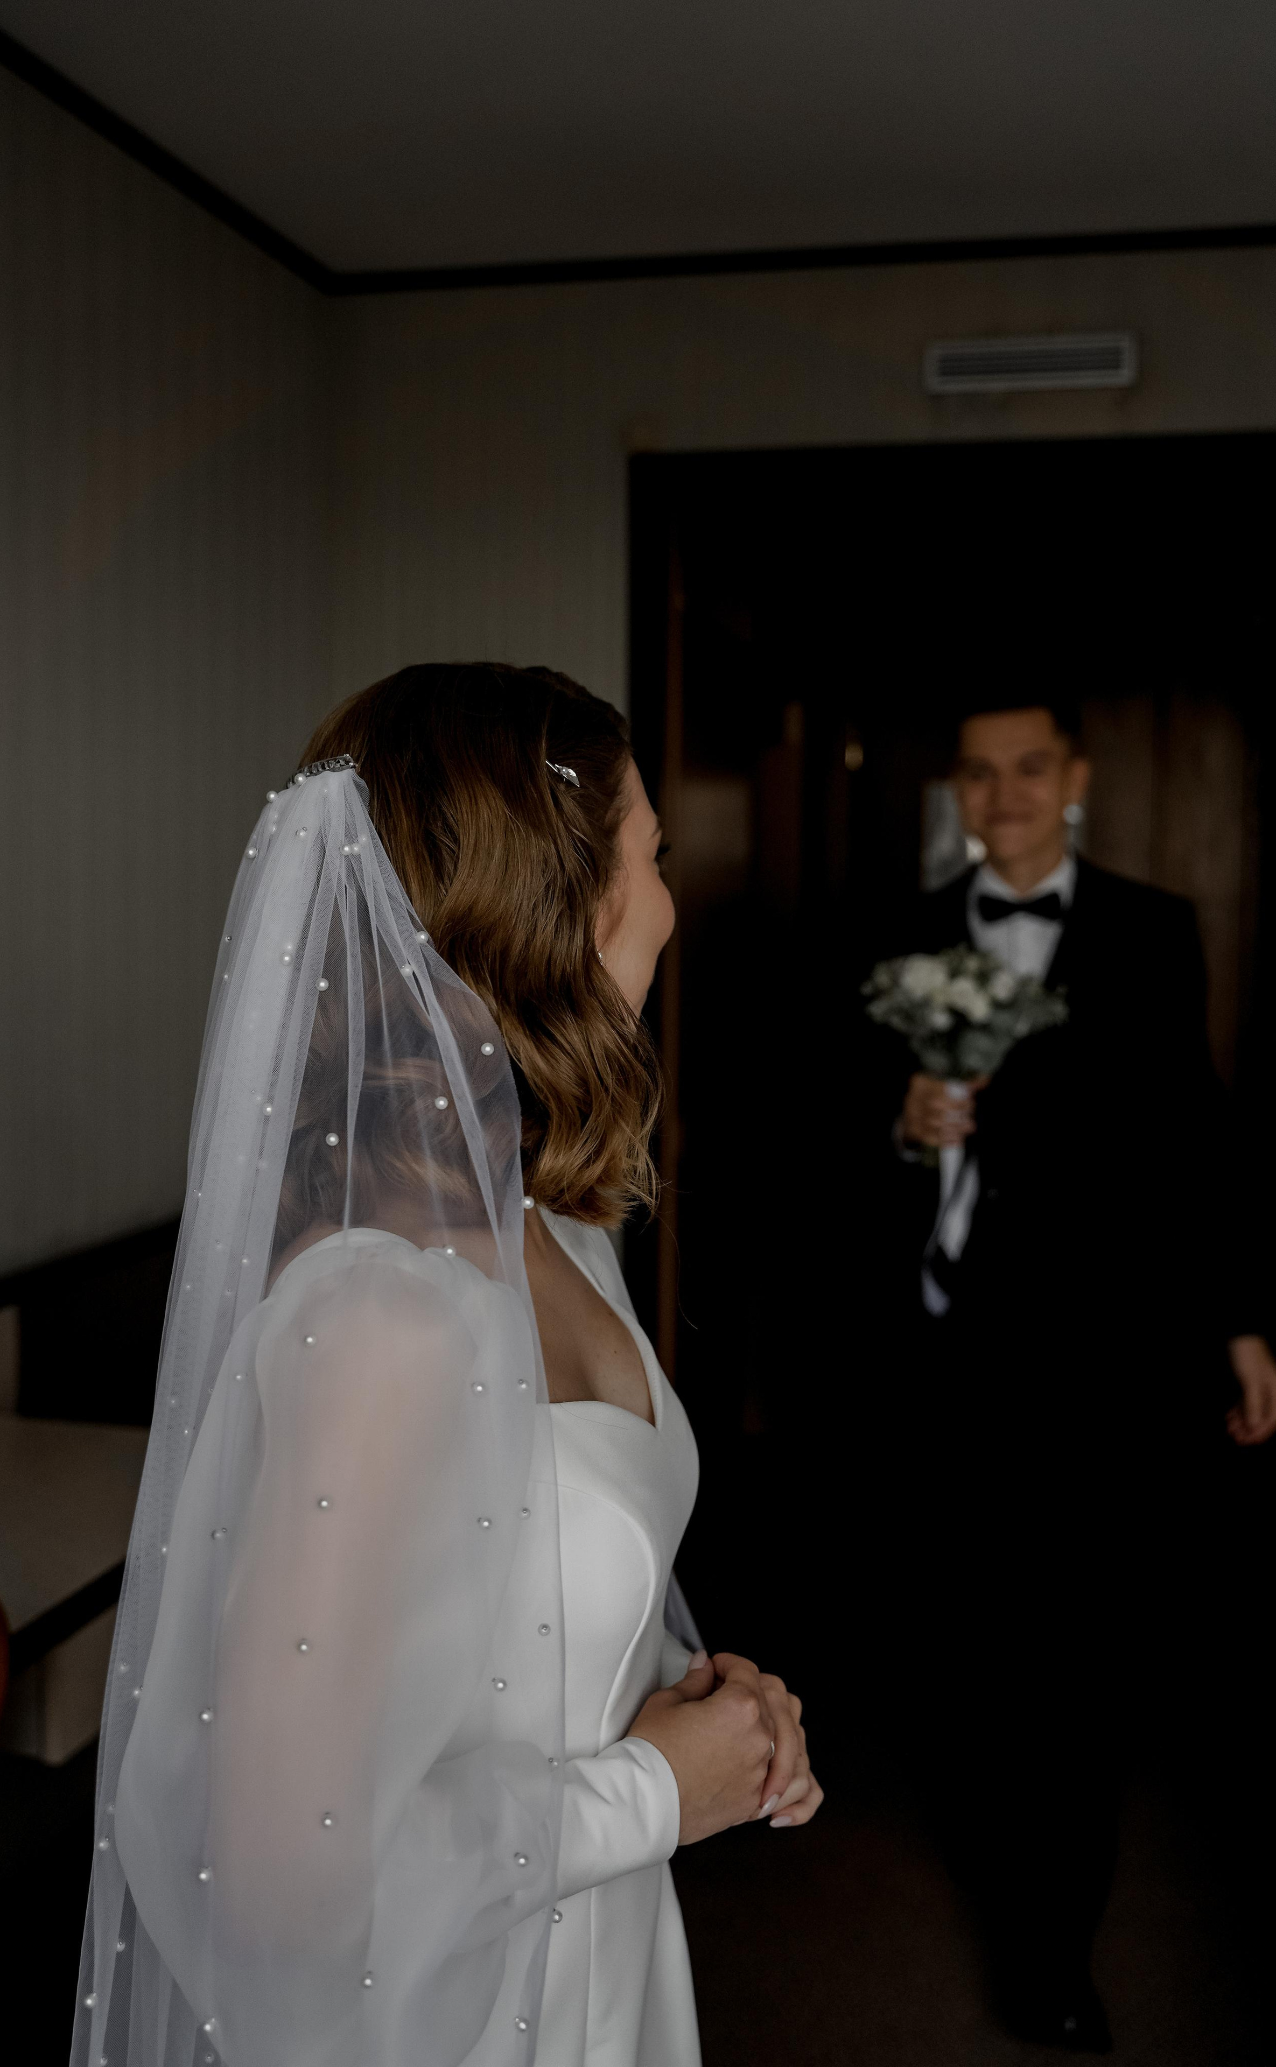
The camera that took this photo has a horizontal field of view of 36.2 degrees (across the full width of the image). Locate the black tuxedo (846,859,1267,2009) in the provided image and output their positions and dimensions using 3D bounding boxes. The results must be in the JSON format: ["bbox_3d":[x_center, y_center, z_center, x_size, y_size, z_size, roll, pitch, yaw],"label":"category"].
[{"bbox_3d":[0.580,0.535,2.710,0.550,1.480,0.430,2,4,12],"label":"black tuxedo"}]

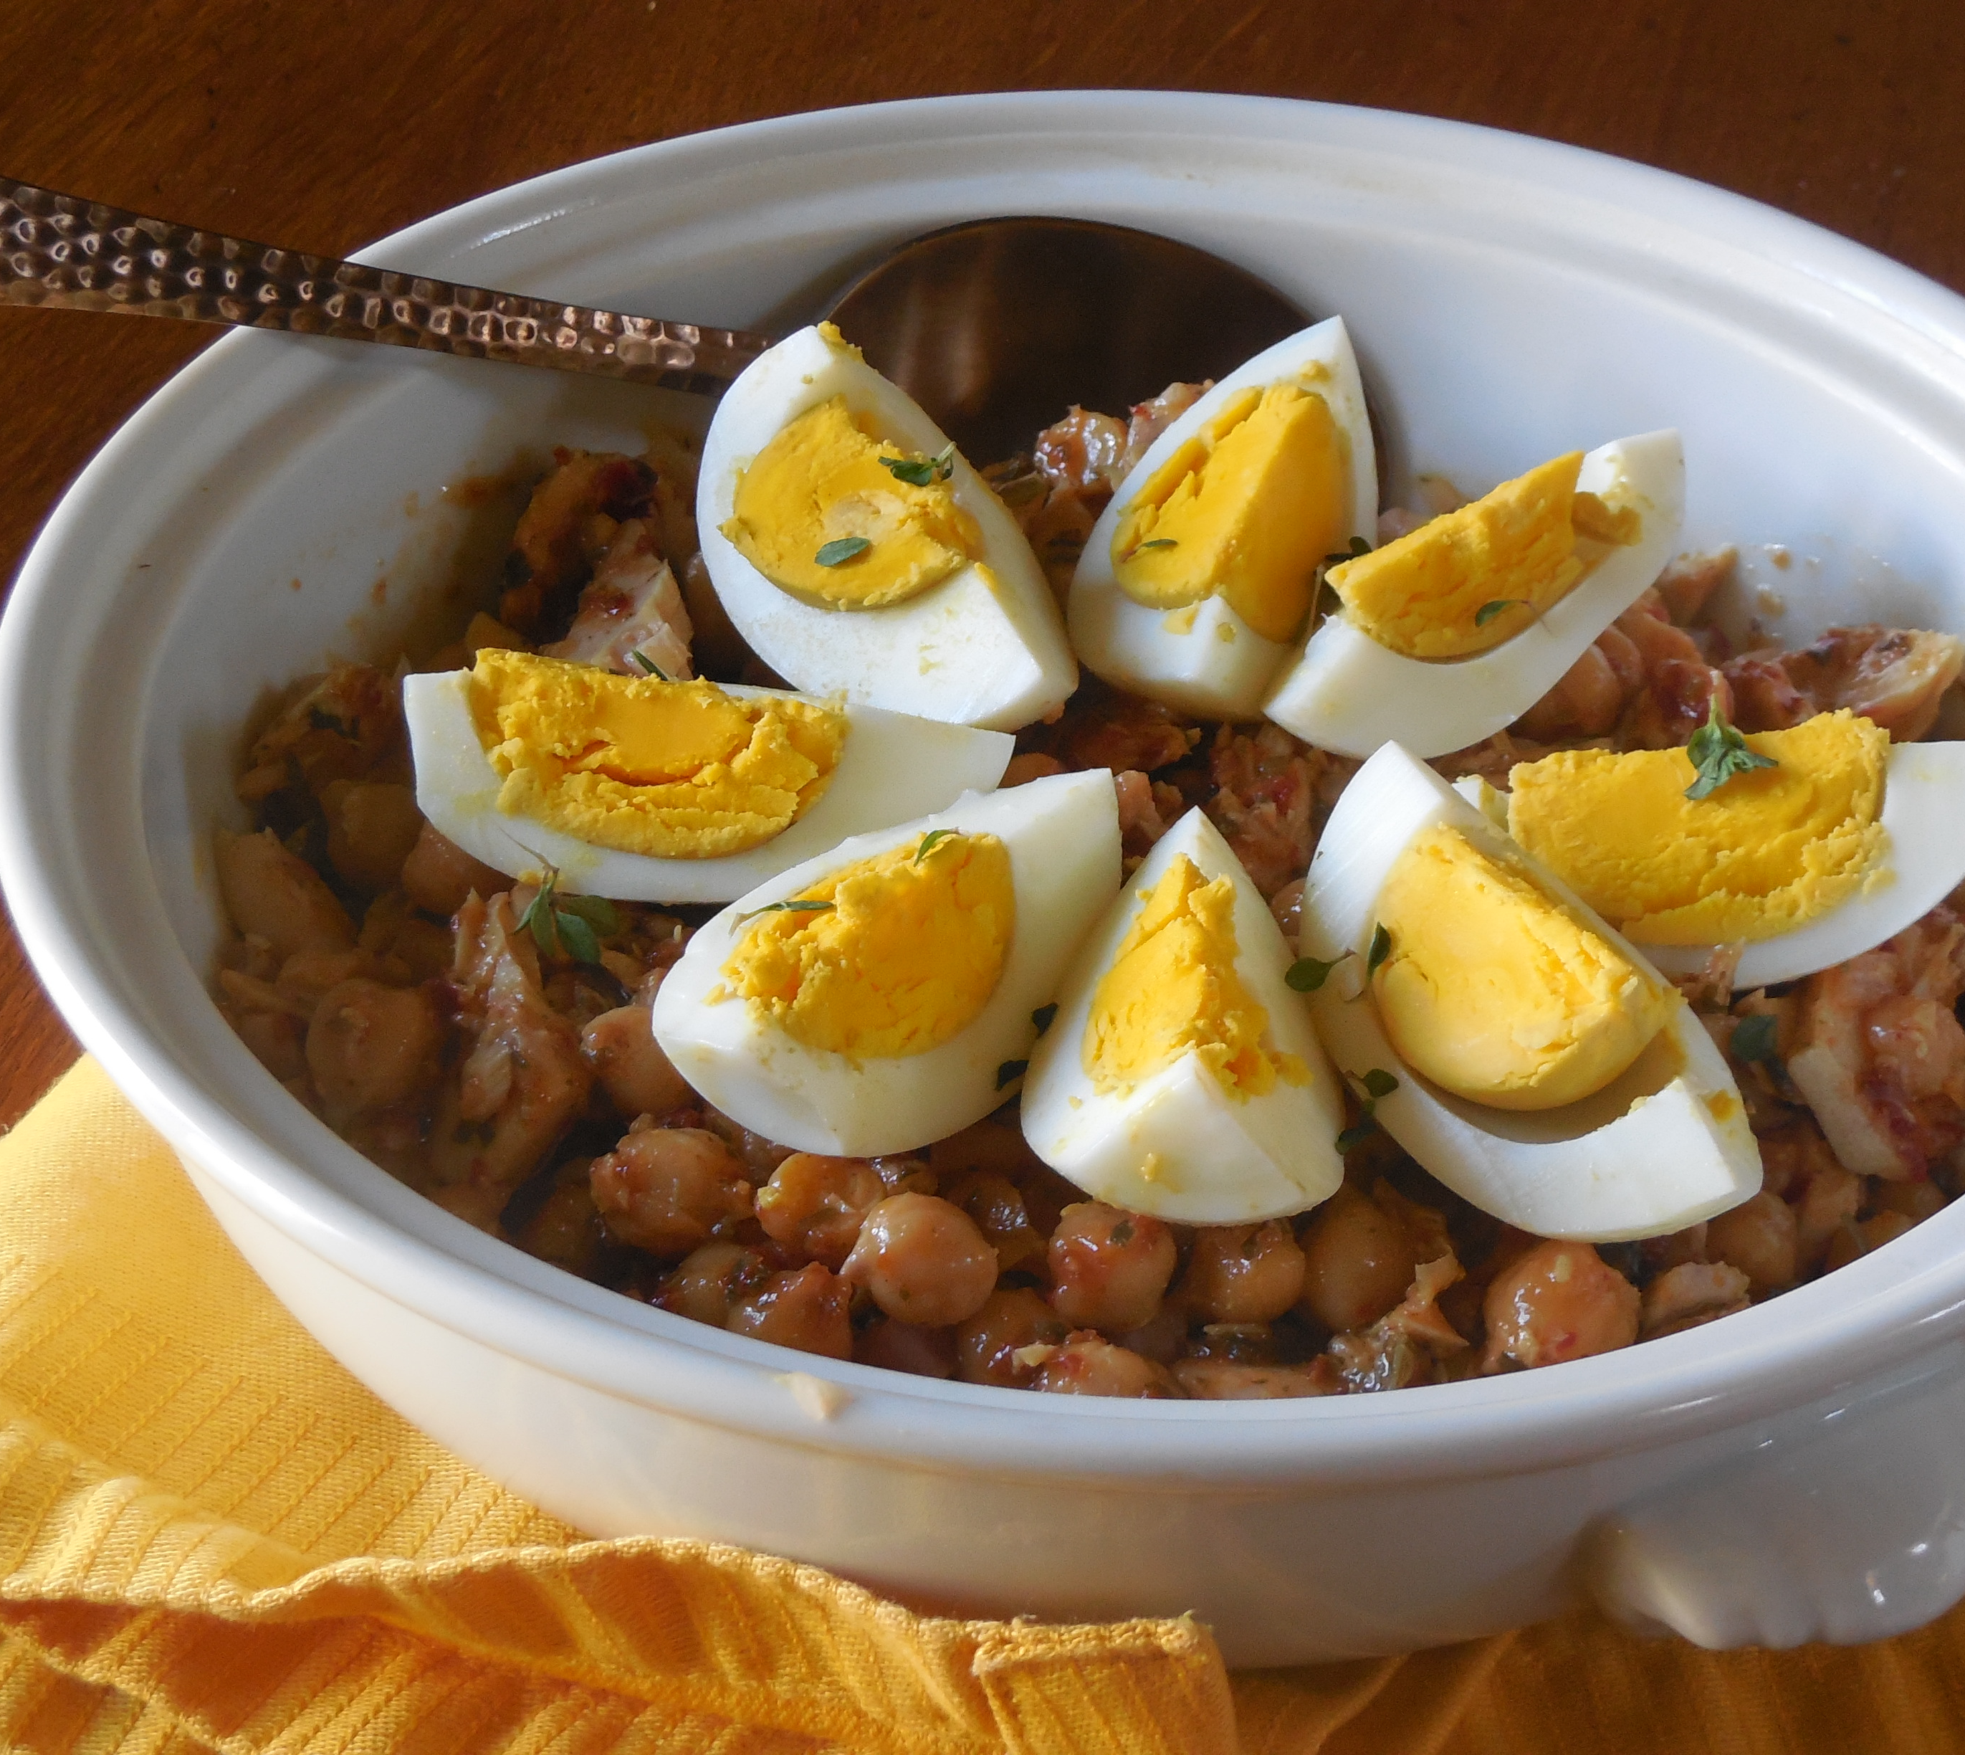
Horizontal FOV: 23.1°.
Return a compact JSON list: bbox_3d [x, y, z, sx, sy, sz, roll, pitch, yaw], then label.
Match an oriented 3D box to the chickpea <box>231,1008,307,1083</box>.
[{"bbox_3d":[-0.063,0.015,0.430,0.011,0.010,0.011,1,38,0],"label":"chickpea"}]

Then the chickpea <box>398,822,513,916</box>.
[{"bbox_3d":[-0.049,-0.001,0.449,0.011,0.011,0.011,1,38,0],"label":"chickpea"}]

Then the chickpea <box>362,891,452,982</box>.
[{"bbox_3d":[-0.053,0.006,0.446,0.010,0.010,0.010,1,38,0],"label":"chickpea"}]

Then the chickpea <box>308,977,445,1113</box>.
[{"bbox_3d":[-0.054,0.015,0.428,0.012,0.012,0.012,1,38,0],"label":"chickpea"}]

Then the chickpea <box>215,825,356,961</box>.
[{"bbox_3d":[-0.064,0.001,0.445,0.012,0.011,0.012,1,38,0],"label":"chickpea"}]

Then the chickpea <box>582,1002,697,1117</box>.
[{"bbox_3d":[-0.030,0.016,0.426,0.011,0.011,0.011,1,38,0],"label":"chickpea"}]

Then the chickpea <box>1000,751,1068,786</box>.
[{"bbox_3d":[0.004,-0.007,0.458,0.011,0.010,0.011,1,38,0],"label":"chickpea"}]

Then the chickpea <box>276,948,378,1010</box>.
[{"bbox_3d":[-0.060,0.010,0.437,0.010,0.009,0.010,1,38,0],"label":"chickpea"}]

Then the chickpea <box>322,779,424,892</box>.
[{"bbox_3d":[-0.057,-0.004,0.453,0.011,0.010,0.011,1,38,0],"label":"chickpea"}]

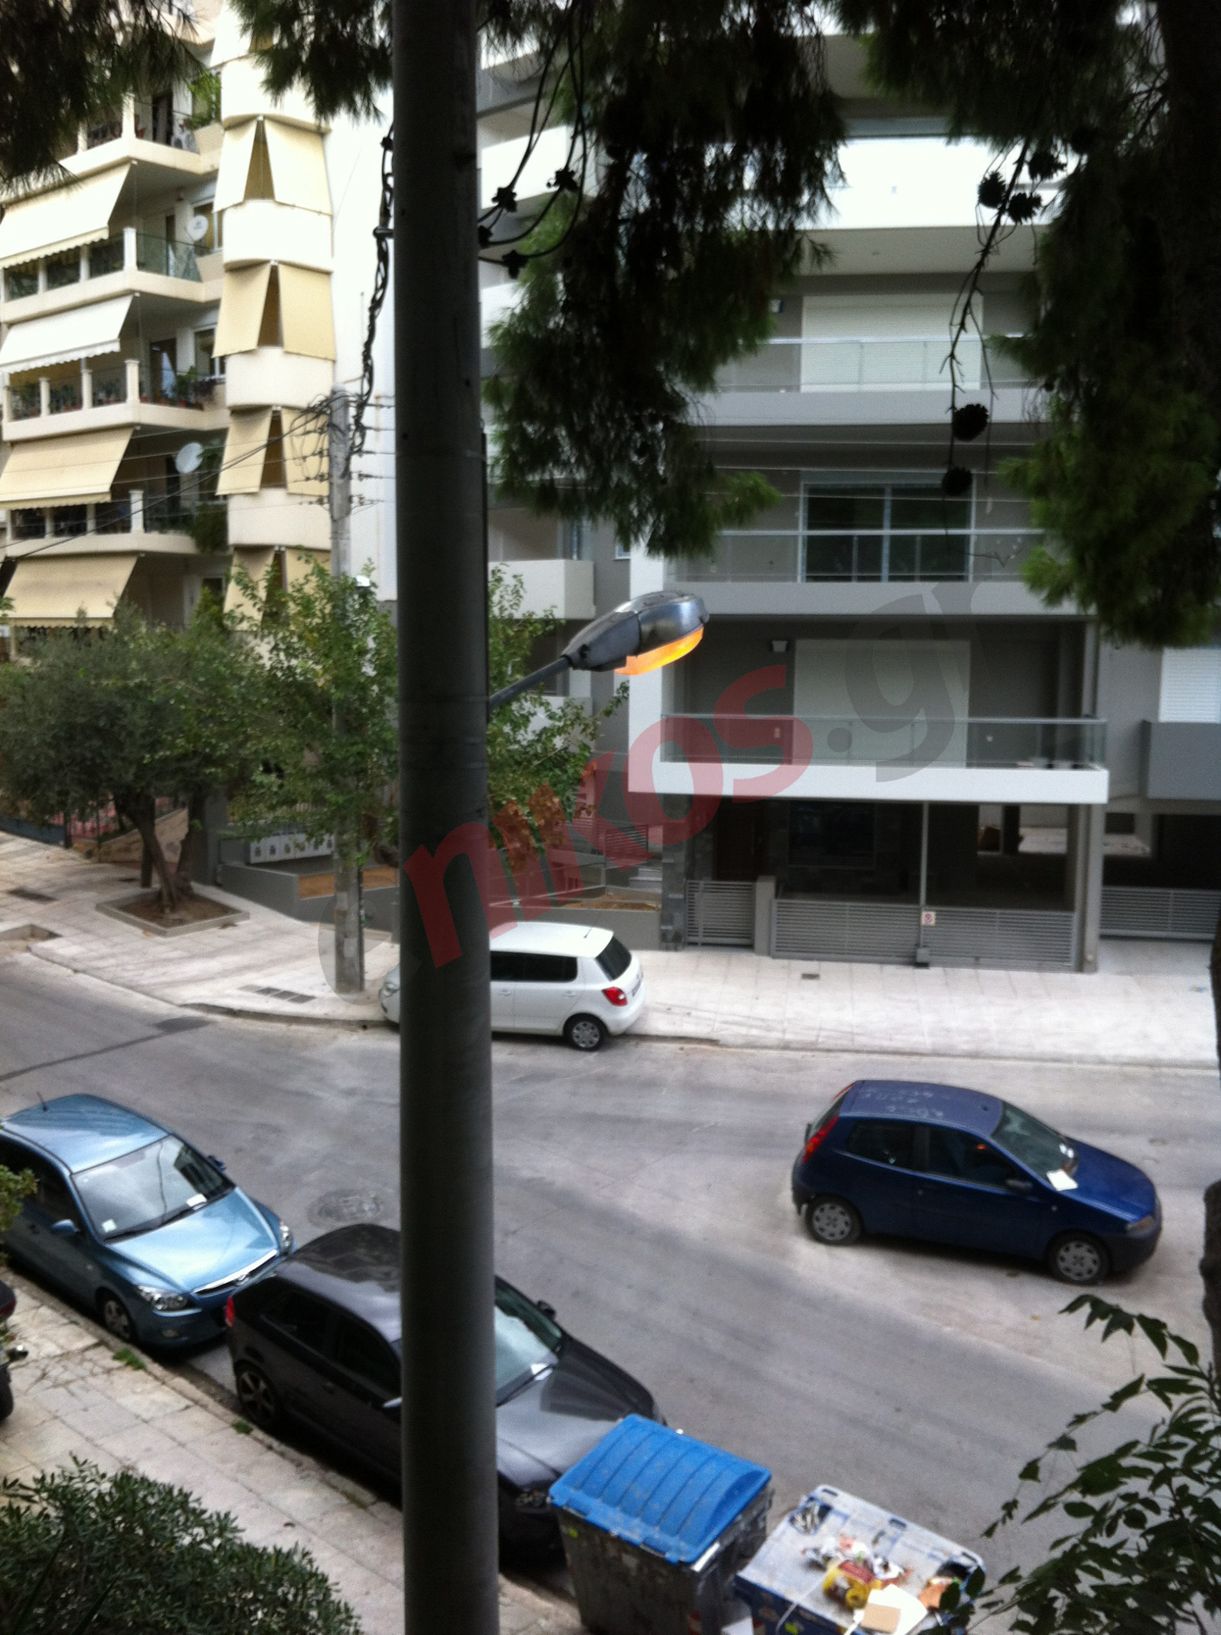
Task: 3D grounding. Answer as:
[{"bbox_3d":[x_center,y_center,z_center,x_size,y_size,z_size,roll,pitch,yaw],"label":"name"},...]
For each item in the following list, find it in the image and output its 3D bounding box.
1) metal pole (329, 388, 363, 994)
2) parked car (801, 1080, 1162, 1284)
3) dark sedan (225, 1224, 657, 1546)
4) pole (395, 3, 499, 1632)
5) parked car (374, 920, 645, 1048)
[{"bbox_3d":[-4.154,-1.888,25.746,0.360,9.400,0.360,0,8,0],"label":"metal pole"},{"bbox_3d":[3.846,3.738,17.398,3.800,1.480,1.660,4,11,19],"label":"parked car"},{"bbox_3d":[-1.385,4.620,13.718,4.210,1.421,1.765,9,13,40],"label":"dark sedan"},{"bbox_3d":[-0.599,1.038,6.014,0.380,10.600,0.380,0,8,0],"label":"pole"},{"bbox_3d":[-1.490,2.462,24.577,3.990,1.500,1.660,2,9,11],"label":"parked car"}]

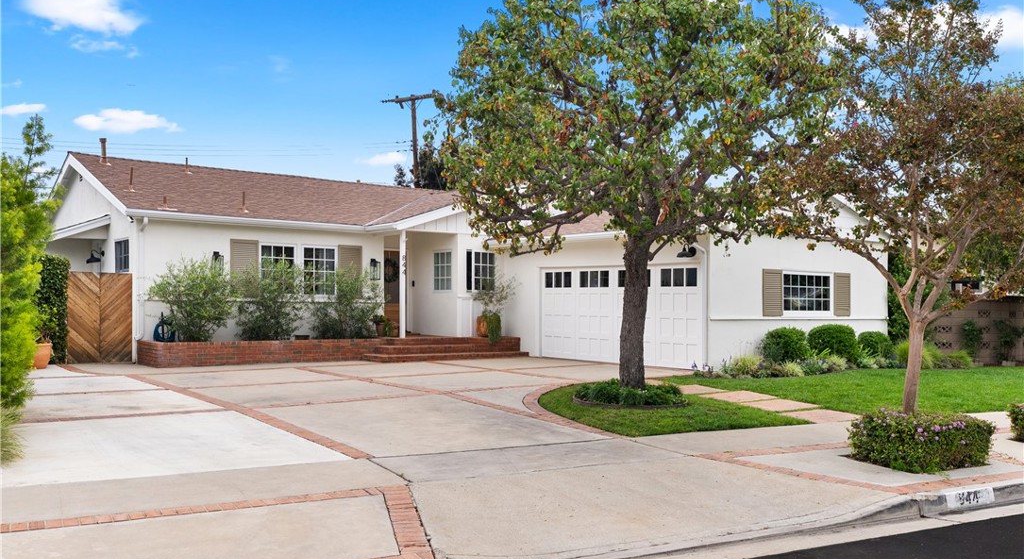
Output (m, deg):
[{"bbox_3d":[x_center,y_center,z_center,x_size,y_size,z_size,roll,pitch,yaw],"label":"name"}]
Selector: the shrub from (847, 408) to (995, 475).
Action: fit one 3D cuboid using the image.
[{"bbox_3d":[3.877,1.528,8.100,1.000,0.420,0.880,1,-1,-26],"label":"shrub"}]

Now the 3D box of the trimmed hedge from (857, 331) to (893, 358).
[{"bbox_3d":[8.241,1.534,19.400,0.780,0.740,0.760,1,-1,-37],"label":"trimmed hedge"}]

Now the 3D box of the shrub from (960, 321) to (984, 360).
[{"bbox_3d":[11.415,1.540,21.200,0.520,1.030,0.480,1,-1,-37],"label":"shrub"}]

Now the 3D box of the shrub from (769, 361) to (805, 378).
[{"bbox_3d":[5.211,1.703,16.200,0.640,0.320,0.600,1,-1,-37],"label":"shrub"}]

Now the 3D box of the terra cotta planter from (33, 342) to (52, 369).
[{"bbox_3d":[-8.435,1.380,15.300,0.380,0.460,0.380,1,-1,-37],"label":"terra cotta planter"}]

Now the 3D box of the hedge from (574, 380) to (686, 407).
[{"bbox_3d":[1.652,1.594,11.900,1.500,0.270,1.450,0,-1,0],"label":"hedge"}]

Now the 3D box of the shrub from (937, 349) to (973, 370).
[{"bbox_3d":[10.474,1.887,20.200,0.780,0.470,0.700,1,-1,-37],"label":"shrub"}]

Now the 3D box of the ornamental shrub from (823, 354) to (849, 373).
[{"bbox_3d":[6.710,1.742,17.700,0.500,0.360,0.480,1,-1,-37],"label":"ornamental shrub"}]

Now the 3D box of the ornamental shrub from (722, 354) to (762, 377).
[{"bbox_3d":[4.430,1.657,16.400,0.720,0.410,0.650,1,-1,-37],"label":"ornamental shrub"}]

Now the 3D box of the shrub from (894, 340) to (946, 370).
[{"bbox_3d":[9.526,1.749,19.900,1.080,0.640,0.950,1,-1,-37],"label":"shrub"}]

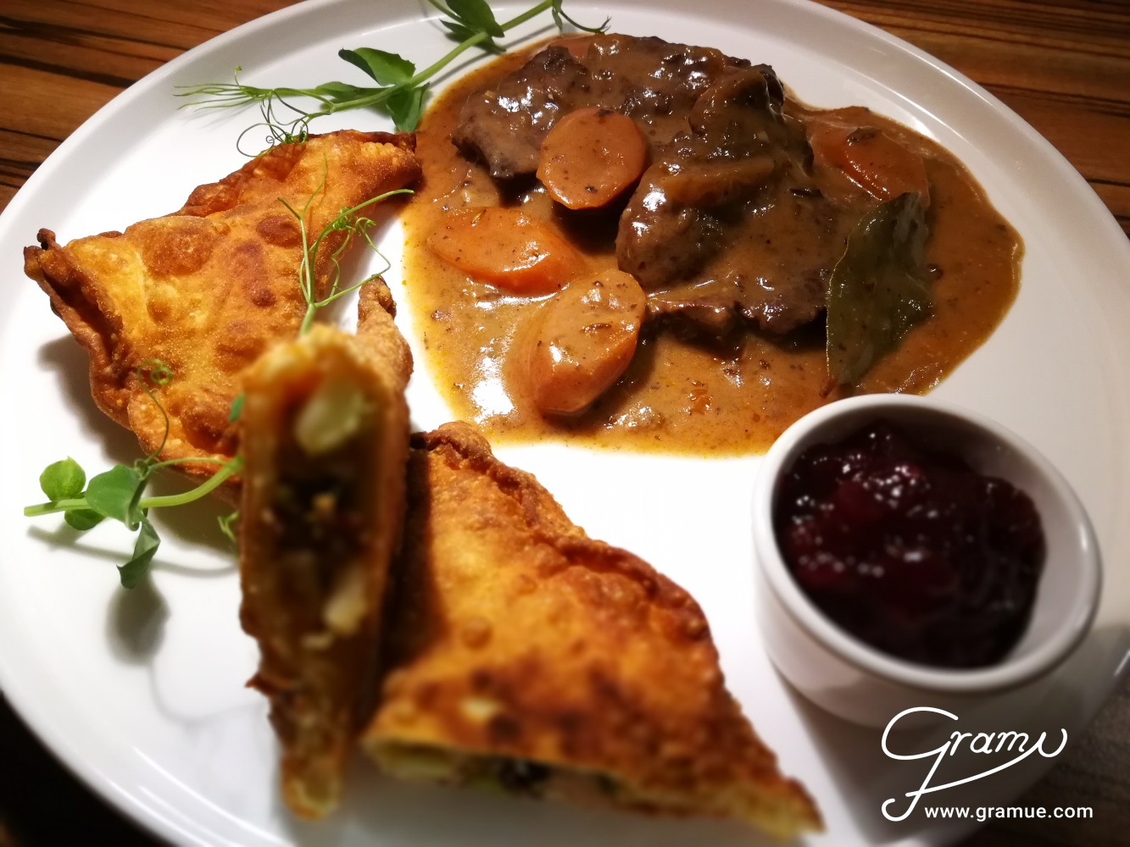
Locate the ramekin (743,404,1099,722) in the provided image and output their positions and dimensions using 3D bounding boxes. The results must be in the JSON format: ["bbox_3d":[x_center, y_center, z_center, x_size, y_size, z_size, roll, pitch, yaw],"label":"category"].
[{"bbox_3d":[0.070,0.030,0.186,0.065,0.036,0.065,-3,54,0],"label":"ramekin"}]

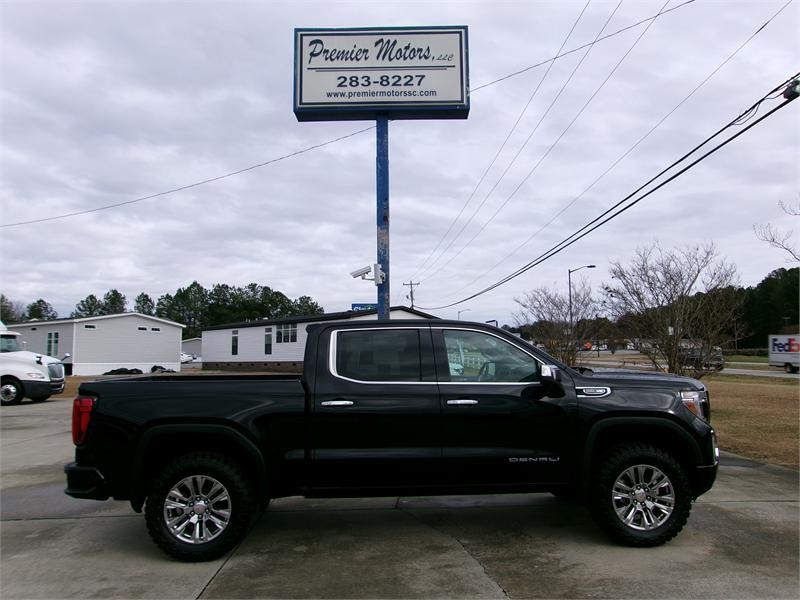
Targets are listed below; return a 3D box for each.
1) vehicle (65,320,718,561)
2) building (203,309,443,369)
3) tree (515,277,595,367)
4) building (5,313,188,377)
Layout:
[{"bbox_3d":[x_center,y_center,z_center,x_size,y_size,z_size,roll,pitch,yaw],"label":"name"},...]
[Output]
[{"bbox_3d":[0.048,1.225,6.277,5.900,2.000,2.100,0,-5,-3],"label":"vehicle"},{"bbox_3d":[-7.194,3.520,50.930,9.060,4.410,21.980,4,-7,-42],"label":"building"},{"bbox_3d":[11.035,1.869,44.000,5.800,6.600,5.800,-1,-5,0],"label":"tree"},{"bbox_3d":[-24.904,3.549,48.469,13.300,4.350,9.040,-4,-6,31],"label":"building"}]

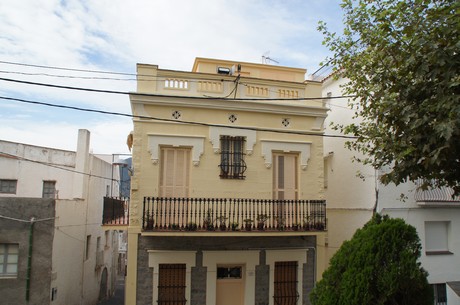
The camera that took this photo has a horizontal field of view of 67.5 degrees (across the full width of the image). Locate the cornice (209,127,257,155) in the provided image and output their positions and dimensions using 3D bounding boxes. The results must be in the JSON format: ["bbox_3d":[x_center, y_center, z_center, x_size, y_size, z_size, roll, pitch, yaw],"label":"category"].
[{"bbox_3d":[0.105,-0.371,11.585,1.647,0.889,0.120,3,-8,-12],"label":"cornice"}]

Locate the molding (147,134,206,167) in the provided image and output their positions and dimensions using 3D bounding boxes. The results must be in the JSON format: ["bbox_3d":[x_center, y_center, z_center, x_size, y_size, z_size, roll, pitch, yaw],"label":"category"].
[{"bbox_3d":[-1.722,-0.043,11.113,1.871,1.011,0.150,3,-8,-12],"label":"molding"}]

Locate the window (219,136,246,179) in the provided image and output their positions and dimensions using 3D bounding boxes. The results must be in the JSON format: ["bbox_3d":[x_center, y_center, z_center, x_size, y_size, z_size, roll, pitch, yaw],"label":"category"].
[{"bbox_3d":[0.091,0.185,11.525,0.952,1.431,0.250,3,-8,-12],"label":"window"}]

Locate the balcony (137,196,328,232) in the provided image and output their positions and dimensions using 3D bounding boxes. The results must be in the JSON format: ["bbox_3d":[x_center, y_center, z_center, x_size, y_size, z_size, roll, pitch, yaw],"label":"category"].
[{"bbox_3d":[0.202,1.936,10.834,5.635,0.982,1.038,3,-8,-12],"label":"balcony"}]

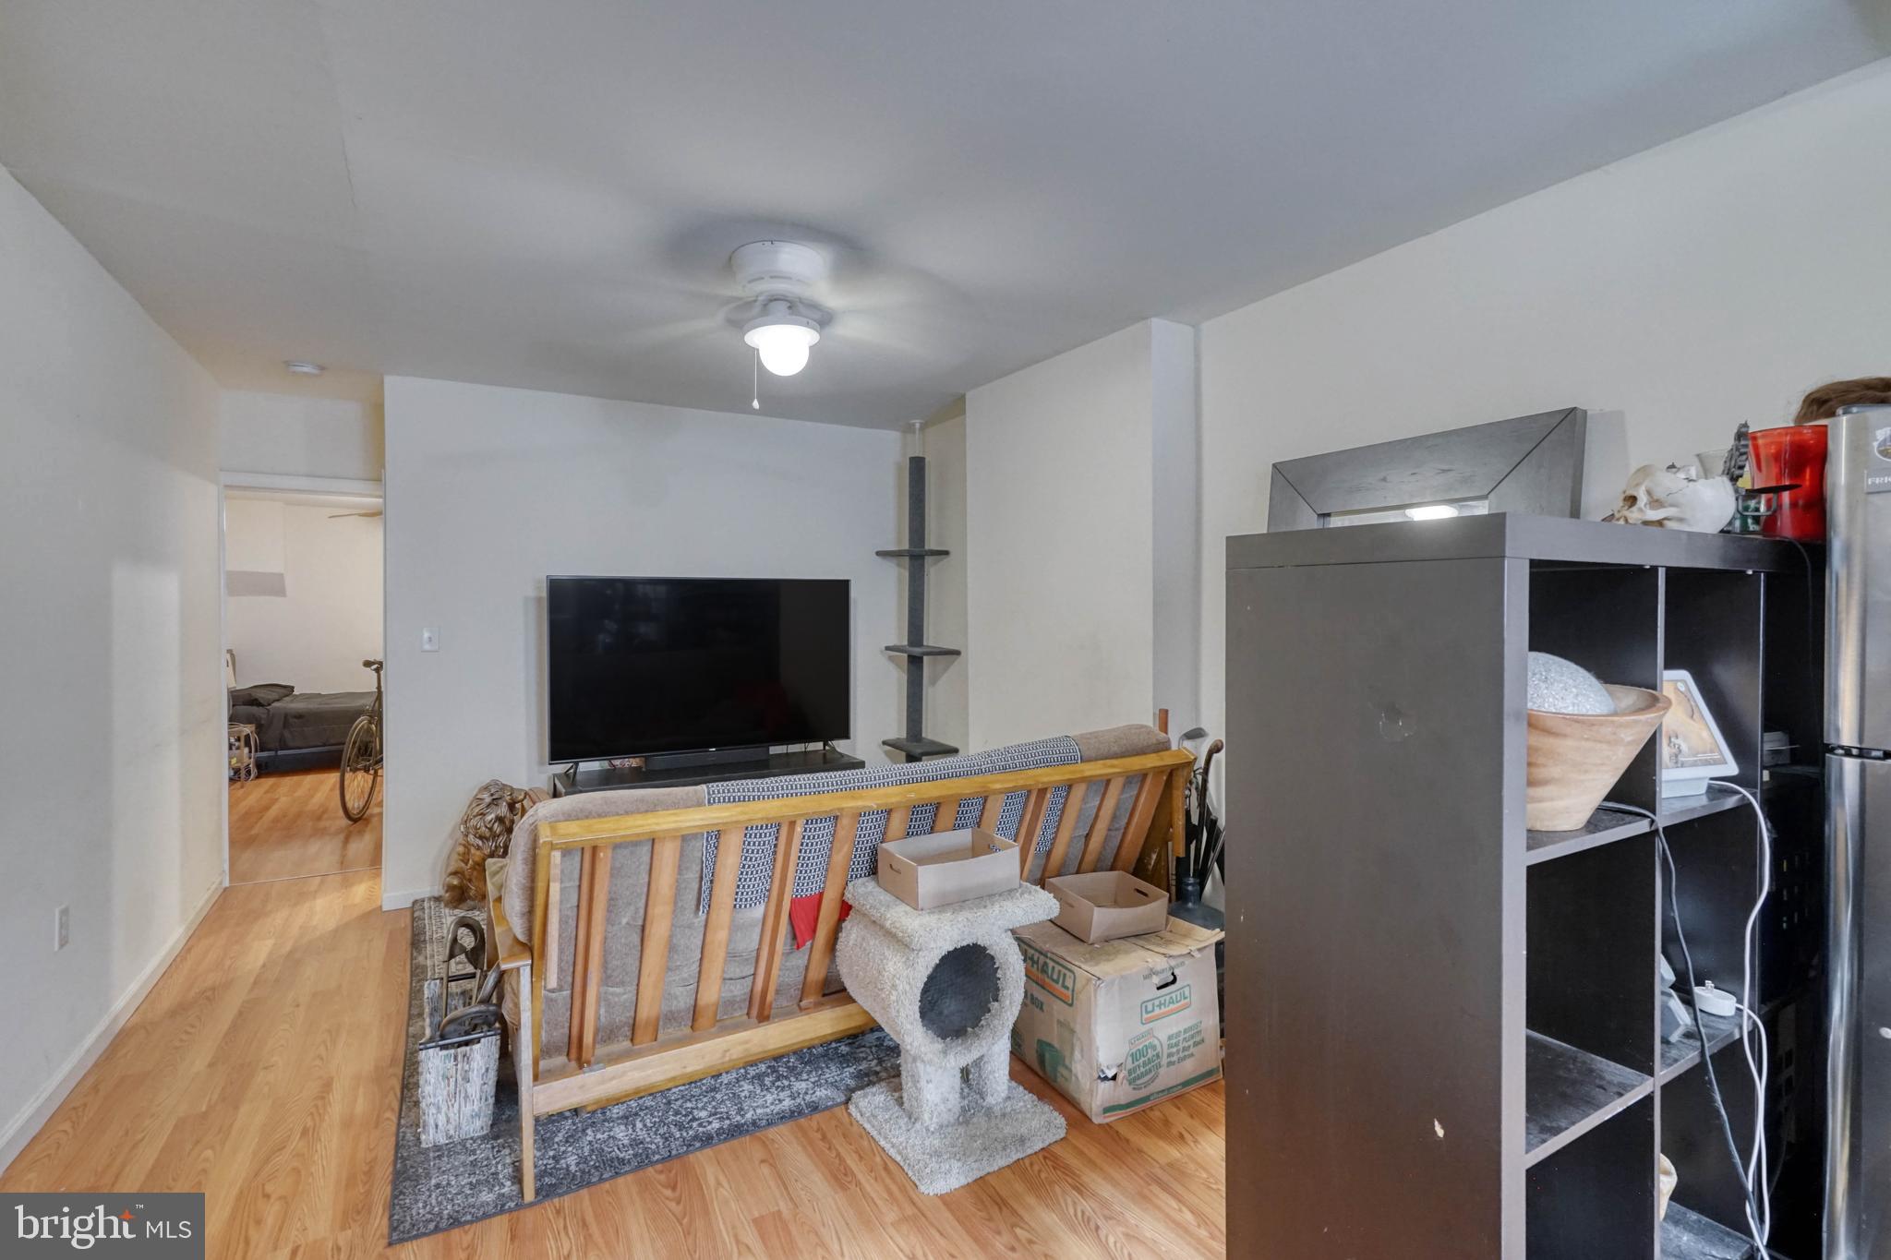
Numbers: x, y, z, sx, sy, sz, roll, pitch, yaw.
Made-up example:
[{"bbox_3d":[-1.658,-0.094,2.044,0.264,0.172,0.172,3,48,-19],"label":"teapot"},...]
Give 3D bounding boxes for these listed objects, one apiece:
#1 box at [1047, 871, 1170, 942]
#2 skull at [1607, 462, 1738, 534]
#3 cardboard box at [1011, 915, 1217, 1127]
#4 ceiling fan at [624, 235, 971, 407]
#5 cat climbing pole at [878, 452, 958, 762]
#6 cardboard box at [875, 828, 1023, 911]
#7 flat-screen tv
[{"bbox_3d":[0.503,0.862,2.618,0.272,0.115,0.248,-1,1,-24],"label":"box"},{"bbox_3d":[1.221,-0.209,1.418,0.180,0.138,0.130,0,1,17],"label":"skull"},{"bbox_3d":[0.499,1.132,2.584,0.457,0.405,0.457,-1,1,-29],"label":"cardboard box"},{"bbox_3d":[-0.527,-0.968,2.683,1.090,0.420,1.090,-1,1,-31],"label":"ceiling fan"},{"bbox_3d":[-0.183,0.080,5.093,0.340,2.430,0.420,-1,1,-31],"label":"cat climbing pole"},{"bbox_3d":[0.011,0.674,2.400,0.325,0.112,0.245,-1,1,-30],"label":"cardboard box"},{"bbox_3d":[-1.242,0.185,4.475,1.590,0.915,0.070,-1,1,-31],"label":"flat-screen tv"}]

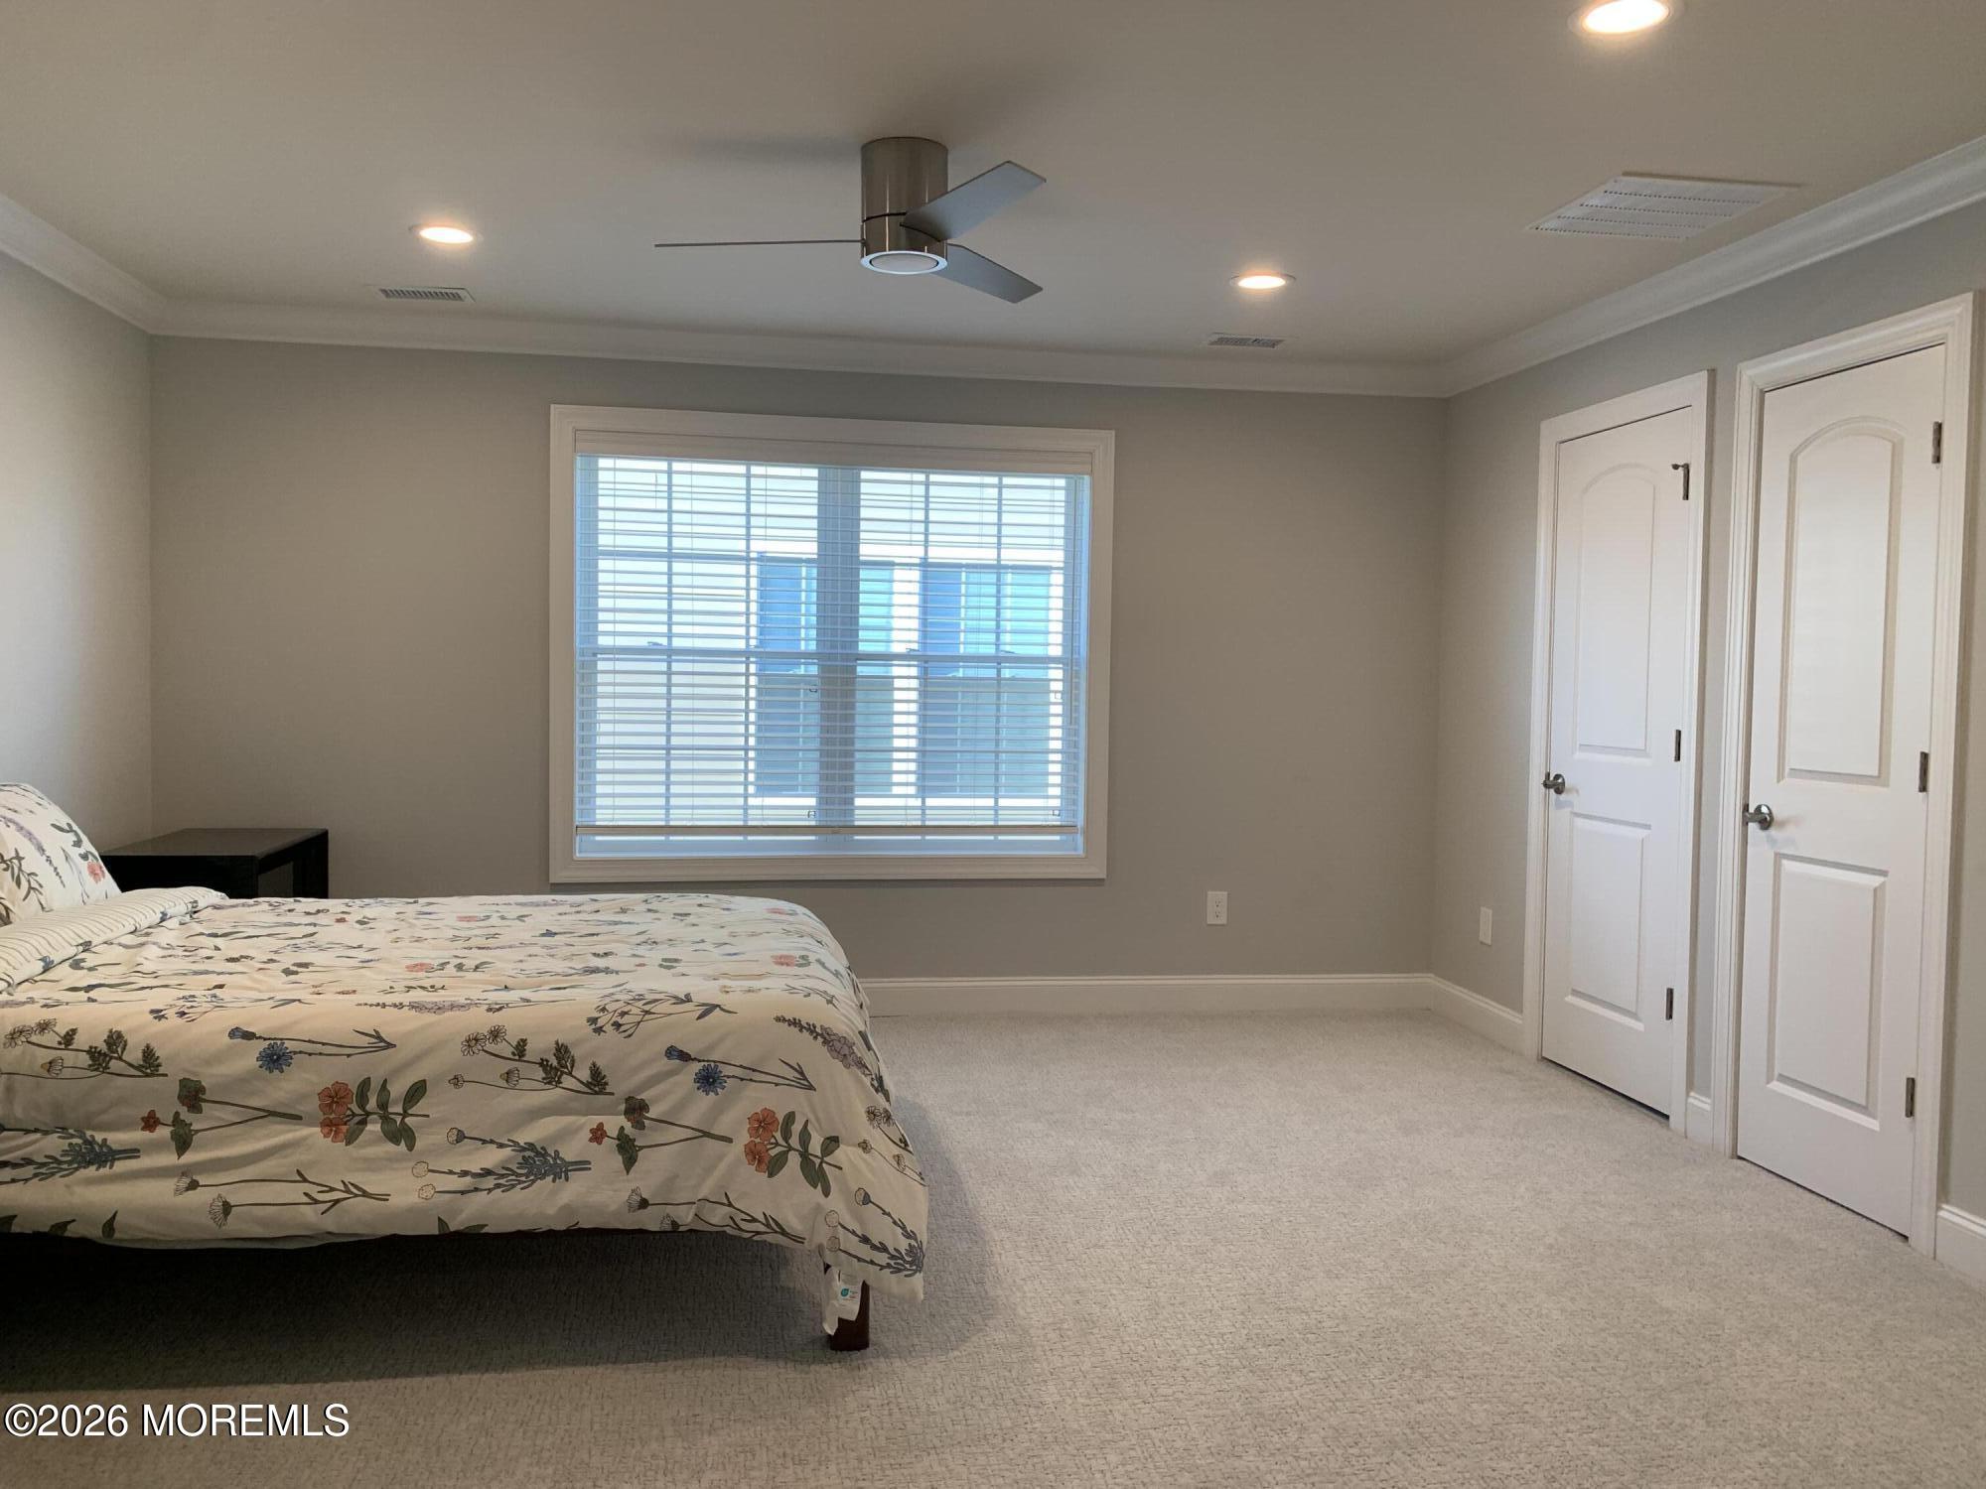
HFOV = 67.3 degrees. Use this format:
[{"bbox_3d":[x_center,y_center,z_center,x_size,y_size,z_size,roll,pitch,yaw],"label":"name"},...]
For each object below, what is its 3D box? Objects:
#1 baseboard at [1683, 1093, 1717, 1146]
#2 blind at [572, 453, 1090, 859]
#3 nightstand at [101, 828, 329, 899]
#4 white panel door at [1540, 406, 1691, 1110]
[{"bbox_3d":[1.983,1.047,4.161,0.018,0.136,0.124,0,3,-10],"label":"baseboard"},{"bbox_3d":[-0.555,-0.330,5.398,1.840,1.441,0.060,0,3,-10],"label":"blind"},{"bbox_3d":[-2.379,0.665,4.595,0.455,0.735,0.760,0,3,-10],"label":"nightstand"},{"bbox_3d":[1.932,0.044,4.597,0.045,2.032,0.682,0,3,-10],"label":"white panel door"}]

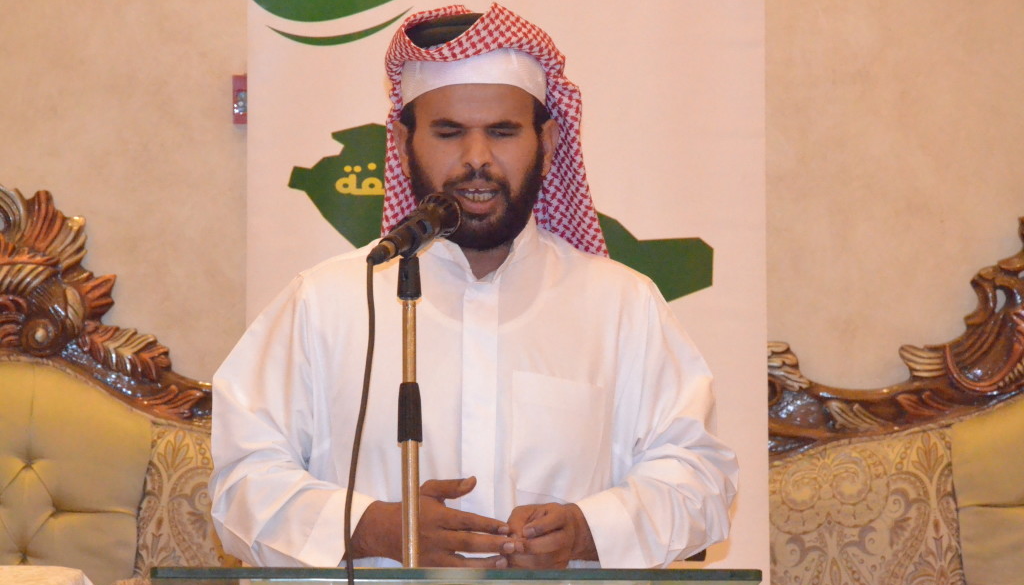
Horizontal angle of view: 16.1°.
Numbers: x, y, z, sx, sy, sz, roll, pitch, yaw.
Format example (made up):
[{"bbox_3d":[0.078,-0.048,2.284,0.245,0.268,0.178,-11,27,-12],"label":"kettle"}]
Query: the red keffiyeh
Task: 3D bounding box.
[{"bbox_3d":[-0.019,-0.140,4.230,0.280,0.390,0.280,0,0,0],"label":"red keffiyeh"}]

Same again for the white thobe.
[{"bbox_3d":[-0.043,0.605,4.170,0.610,1.380,0.400,0,0,0],"label":"white thobe"}]

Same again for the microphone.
[{"bbox_3d":[-0.110,-0.066,3.940,0.054,0.056,0.200,0,16,27],"label":"microphone"}]

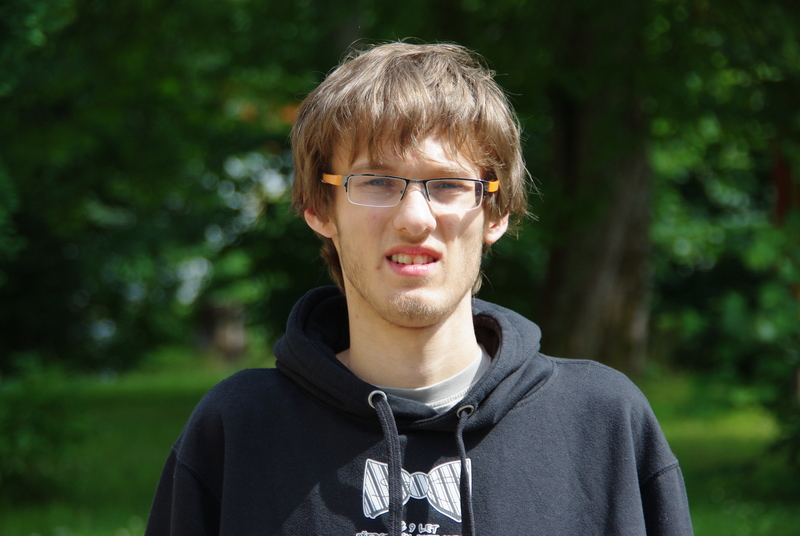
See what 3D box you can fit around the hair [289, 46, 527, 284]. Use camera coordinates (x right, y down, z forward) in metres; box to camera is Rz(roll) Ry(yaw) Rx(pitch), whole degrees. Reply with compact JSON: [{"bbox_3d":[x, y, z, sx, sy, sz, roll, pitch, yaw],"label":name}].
[{"bbox_3d":[0.009,-0.092,3.320,0.212,0.224,0.225,1,1,-5],"label":"hair"}]

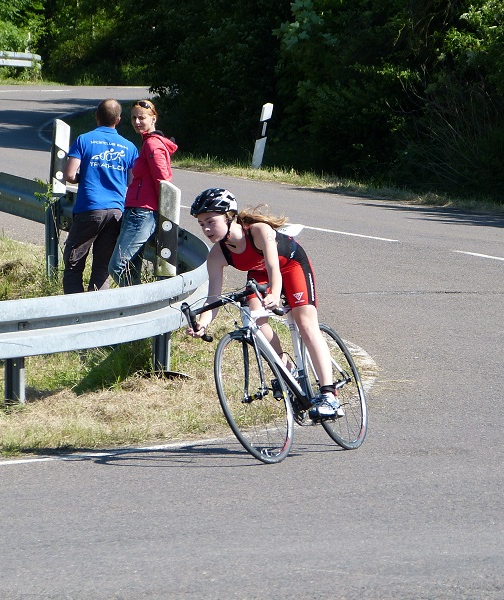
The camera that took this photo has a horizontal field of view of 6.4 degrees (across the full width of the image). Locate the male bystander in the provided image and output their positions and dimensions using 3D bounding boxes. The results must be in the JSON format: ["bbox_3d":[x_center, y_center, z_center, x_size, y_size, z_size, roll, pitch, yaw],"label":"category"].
[{"bbox_3d":[-1.086,-0.570,32.300,0.510,1.740,0.400,-1,3,-14],"label":"male bystander"}]

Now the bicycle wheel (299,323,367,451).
[{"bbox_3d":[0.417,0.434,22.722,0.090,0.668,0.668,-19,-5,23],"label":"bicycle wheel"}]

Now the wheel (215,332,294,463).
[{"bbox_3d":[0.010,0.472,21.823,0.090,0.668,0.668,-22,-7,26],"label":"wheel"}]

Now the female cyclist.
[{"bbox_3d":[0.076,0.029,22.288,0.480,1.220,0.840,-19,-6,24],"label":"female cyclist"}]

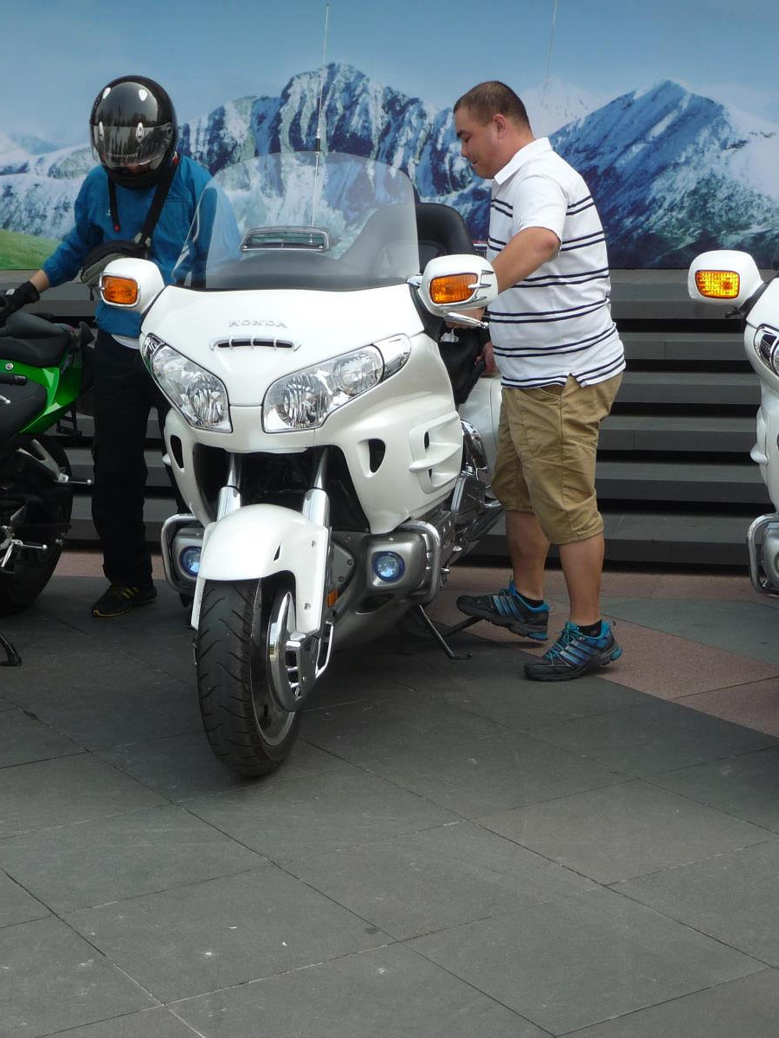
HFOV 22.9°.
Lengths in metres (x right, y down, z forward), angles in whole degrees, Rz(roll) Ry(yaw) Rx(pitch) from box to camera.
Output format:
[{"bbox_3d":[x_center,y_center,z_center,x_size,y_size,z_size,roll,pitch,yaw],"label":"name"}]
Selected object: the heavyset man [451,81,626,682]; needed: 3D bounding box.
[{"bbox_3d":[0.432,-0.412,5.624,0.540,1.690,0.560,-3,10,-11],"label":"heavyset man"}]

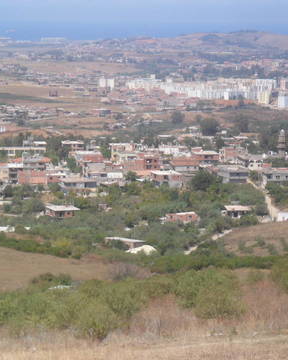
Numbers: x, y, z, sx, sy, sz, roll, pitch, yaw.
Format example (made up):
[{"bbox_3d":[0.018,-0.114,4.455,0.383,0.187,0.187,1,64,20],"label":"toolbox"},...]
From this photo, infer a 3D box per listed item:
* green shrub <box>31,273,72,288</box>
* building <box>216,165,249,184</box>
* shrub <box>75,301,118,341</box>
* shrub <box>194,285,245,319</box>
[{"bbox_3d":[-6.988,7.630,110.000,3.200,1.400,2.600,0,7,0],"label":"green shrub"},{"bbox_3d":[41.940,-2.512,690.000,11.000,7.600,10.500,-4,8,-30],"label":"building"},{"bbox_3d":[-1.696,5.000,52.000,1.600,1.400,1.500,0,7,0],"label":"shrub"},{"bbox_3d":[3.215,5.174,62.000,2.100,1.400,1.900,0,7,0],"label":"shrub"}]

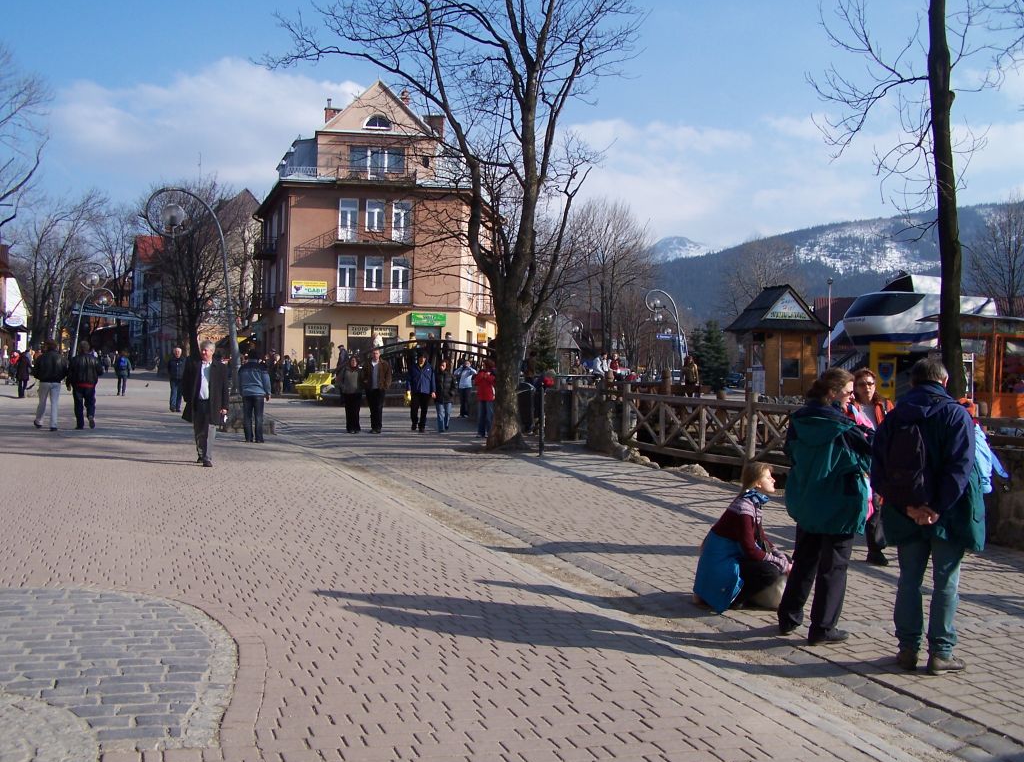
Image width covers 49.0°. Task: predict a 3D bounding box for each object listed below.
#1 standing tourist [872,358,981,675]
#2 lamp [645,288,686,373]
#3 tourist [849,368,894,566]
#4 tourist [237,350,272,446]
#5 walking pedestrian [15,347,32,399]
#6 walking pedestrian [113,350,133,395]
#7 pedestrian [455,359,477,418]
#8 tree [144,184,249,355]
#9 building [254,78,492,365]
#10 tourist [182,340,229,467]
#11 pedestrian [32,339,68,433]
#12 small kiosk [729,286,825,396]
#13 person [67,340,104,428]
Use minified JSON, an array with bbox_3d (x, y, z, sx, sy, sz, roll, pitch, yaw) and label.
[{"bbox_3d":[2.305,0.737,6.250,0.580,1.724,0.500,2,1,40],"label":"standing tourist"},{"bbox_3d":[6.680,-1.580,49.000,1.750,4.800,0.500,1,-1,0],"label":"lamp"},{"bbox_3d":[3.050,0.726,9.550,0.520,1.680,0.380,1,0,2],"label":"tourist"},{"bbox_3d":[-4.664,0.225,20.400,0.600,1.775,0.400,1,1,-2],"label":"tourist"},{"bbox_3d":[-16.627,-0.264,38.300,0.520,1.652,0.420,2,1,10],"label":"walking pedestrian"},{"bbox_3d":[-14.720,-0.290,42.500,0.600,1.740,0.500,2,-1,-19],"label":"walking pedestrian"},{"bbox_3d":[-1.282,0.186,31.000,0.580,1.641,0.420,1,1,-5],"label":"pedestrian"},{"bbox_3d":[-11.863,-3.456,42.000,3.900,7.900,3.900,1,0,0],"label":"tree"},{"bbox_3d":[-7.600,-7.500,62.000,13.200,15.700,10.300,1,-1,-5],"label":"building"},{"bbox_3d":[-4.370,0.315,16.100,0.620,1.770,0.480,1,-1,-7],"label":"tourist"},{"bbox_3d":[-9.052,0.083,22.000,0.640,1.771,0.500,1,1,-5],"label":"pedestrian"},{"bbox_3d":[9.950,-1.450,42.000,3.100,4.200,2.900,2,-1,-12],"label":"small kiosk"},{"bbox_3d":[-8.560,0.090,22.500,0.640,1.760,0.500,2,-1,-18],"label":"person"}]

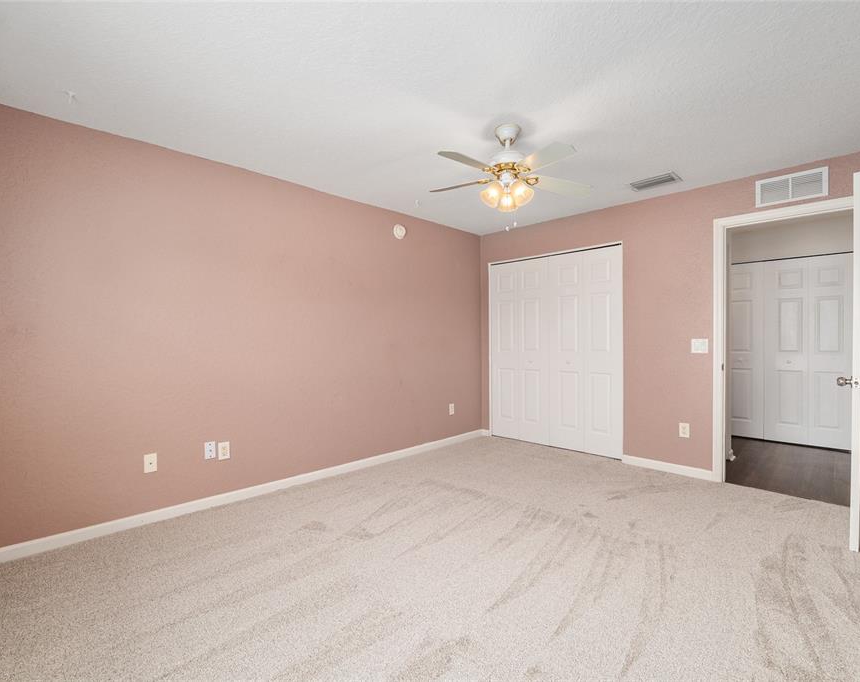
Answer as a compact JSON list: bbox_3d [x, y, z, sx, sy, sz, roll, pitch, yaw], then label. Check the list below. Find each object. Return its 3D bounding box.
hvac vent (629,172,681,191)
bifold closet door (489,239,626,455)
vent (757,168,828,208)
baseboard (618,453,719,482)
[{"bbox_3d":[1.799,-1.269,3.196,0.260,0.020,0.349,0,0,-44],"label":"hvac vent"},{"bbox_3d":[1.306,0.114,4.362,0.040,2.065,1.539,0,0,-44],"label":"bifold closet door"},{"bbox_3d":[2.637,-1.118,2.911,0.023,0.201,0.393,0,0,-44],"label":"vent"},{"bbox_3d":[2.069,1.112,3.514,0.015,0.082,0.704,0,0,-44],"label":"baseboard"}]

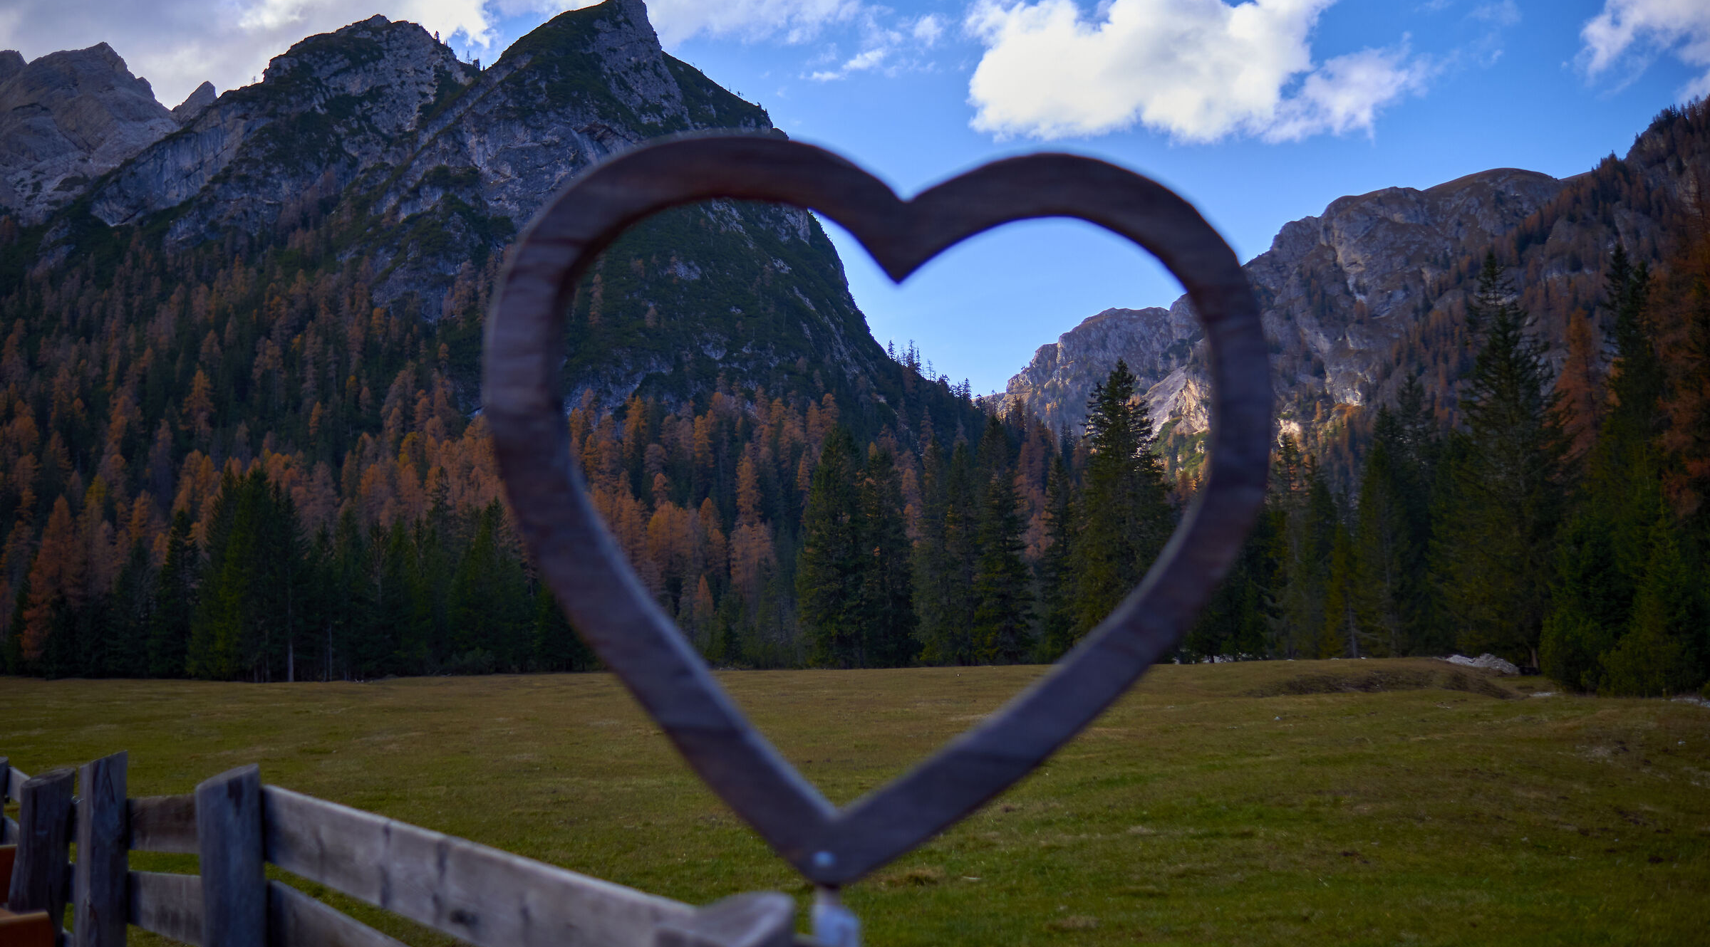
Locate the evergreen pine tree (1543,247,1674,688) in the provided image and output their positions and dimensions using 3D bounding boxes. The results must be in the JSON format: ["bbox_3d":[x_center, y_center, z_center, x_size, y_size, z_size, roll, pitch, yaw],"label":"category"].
[{"bbox_3d":[29.865,-0.357,65.888,5.240,17.630,5.080,-3,-6,24],"label":"evergreen pine tree"}]

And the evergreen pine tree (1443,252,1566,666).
[{"bbox_3d":[30.887,-0.823,78.998,5.840,19.810,5.670,-2,-6,21],"label":"evergreen pine tree"}]

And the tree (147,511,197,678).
[{"bbox_3d":[-39.664,6.995,96.487,2.950,9.670,2.860,2,-6,-22],"label":"tree"}]

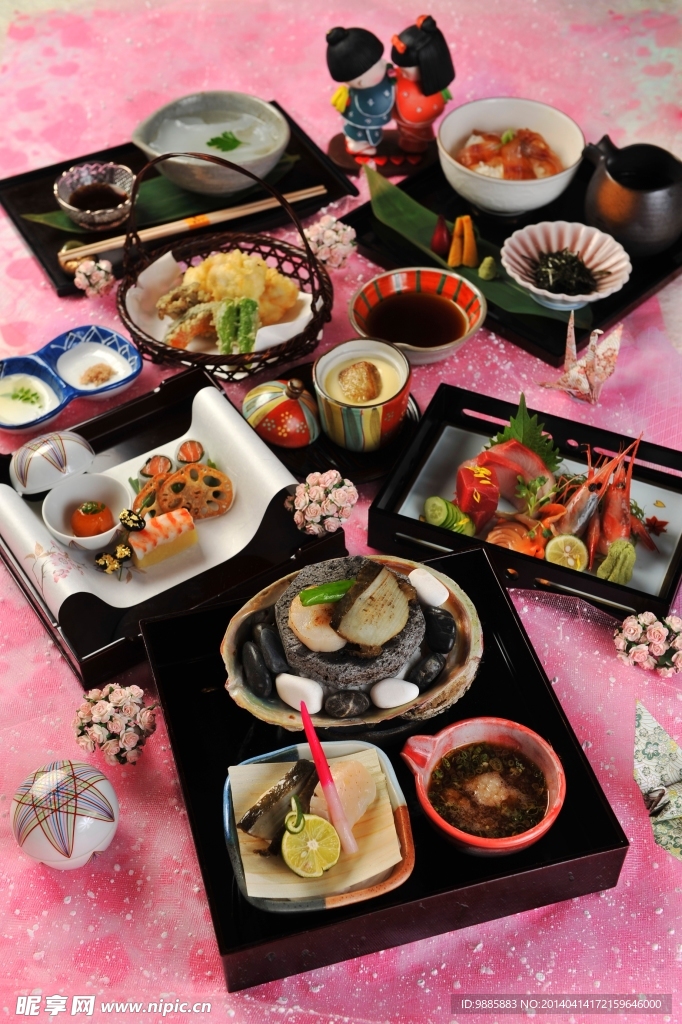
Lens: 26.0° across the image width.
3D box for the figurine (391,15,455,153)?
[{"bbox_3d":[0.075,-0.397,1.367,0.054,0.122,0.050,-24,51,-20],"label":"figurine"}]

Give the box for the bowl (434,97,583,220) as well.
[{"bbox_3d":[0.151,-0.311,1.335,0.131,0.061,0.131,0,47,0],"label":"bowl"}]

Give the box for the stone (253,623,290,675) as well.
[{"bbox_3d":[-0.043,0.085,0.925,0.016,0.019,0.035,-20,50,-17],"label":"stone"}]

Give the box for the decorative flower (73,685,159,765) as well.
[{"bbox_3d":[-0.139,0.132,0.910,0.051,0.042,0.051,-1,47,0],"label":"decorative flower"}]

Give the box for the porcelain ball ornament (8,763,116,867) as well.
[{"bbox_3d":[-0.166,0.183,0.893,0.064,0.063,0.064,-1,47,0],"label":"porcelain ball ornament"}]

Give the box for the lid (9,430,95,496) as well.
[{"bbox_3d":[-0.215,-0.041,1.080,0.066,0.026,0.066,-20,26,10],"label":"lid"}]

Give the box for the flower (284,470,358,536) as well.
[{"bbox_3d":[-0.013,-0.006,0.997,0.049,0.043,0.048,-1,47,0],"label":"flower"}]

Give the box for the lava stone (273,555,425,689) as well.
[{"bbox_3d":[0.006,0.072,0.966,0.098,0.023,0.097,-1,47,0],"label":"lava stone"}]

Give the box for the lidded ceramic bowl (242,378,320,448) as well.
[{"bbox_3d":[-0.040,-0.083,1.120,0.061,0.039,0.061,12,42,-14],"label":"lidded ceramic bowl"}]

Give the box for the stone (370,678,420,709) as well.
[{"bbox_3d":[0.033,0.110,0.902,0.030,0.015,0.020,-1,47,0],"label":"stone"}]

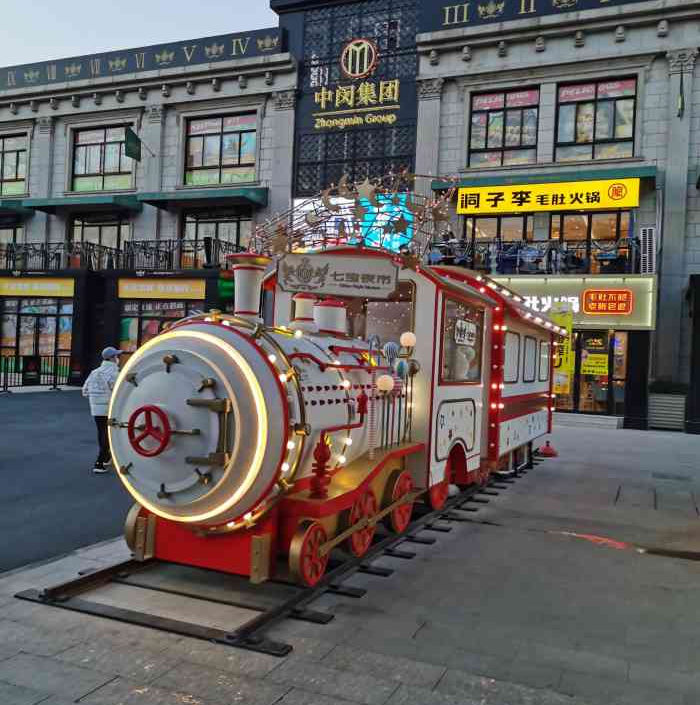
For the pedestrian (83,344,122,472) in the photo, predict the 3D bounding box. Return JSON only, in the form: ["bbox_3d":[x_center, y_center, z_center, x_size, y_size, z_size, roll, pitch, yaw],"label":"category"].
[{"bbox_3d":[-3.371,0.765,10.036,0.560,1.672,0.420,2,-1,27],"label":"pedestrian"}]

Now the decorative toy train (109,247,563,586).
[{"bbox_3d":[0.919,0.293,9.458,2.150,2.803,10.498,2,-1,23],"label":"decorative toy train"}]

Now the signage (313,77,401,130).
[{"bbox_3d":[0.194,-9.286,27.194,3.559,1.670,0.150,2,-1,23],"label":"signage"}]

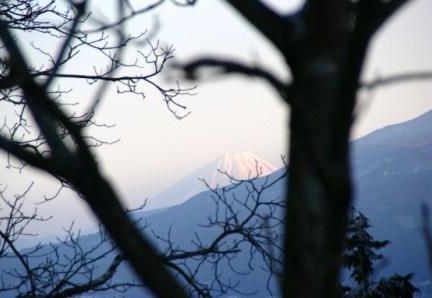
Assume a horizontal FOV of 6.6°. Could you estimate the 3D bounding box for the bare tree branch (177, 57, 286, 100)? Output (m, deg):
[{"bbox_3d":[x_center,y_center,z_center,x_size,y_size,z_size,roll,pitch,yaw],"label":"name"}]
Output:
[{"bbox_3d":[0.050,-0.189,10.000,0.290,0.118,0.180,0,-1,0],"label":"bare tree branch"}]

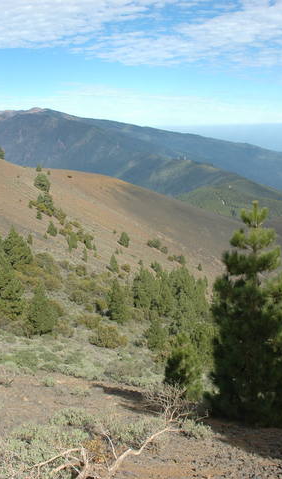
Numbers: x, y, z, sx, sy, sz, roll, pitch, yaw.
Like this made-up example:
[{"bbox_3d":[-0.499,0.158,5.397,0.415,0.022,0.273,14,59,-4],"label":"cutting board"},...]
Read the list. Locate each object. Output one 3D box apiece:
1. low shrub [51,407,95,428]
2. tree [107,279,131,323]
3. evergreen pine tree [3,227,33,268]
[{"bbox_3d":[-0.838,2.177,6.600,0.563,0.250,0.500,-3,13,-8],"label":"low shrub"},{"bbox_3d":[-1.793,5.087,45.000,2.001,3.559,2.001,-2,13,-2],"label":"tree"},{"bbox_3d":[-13.167,0.860,58.000,3.225,4.379,3.225,-4,13,-13],"label":"evergreen pine tree"}]

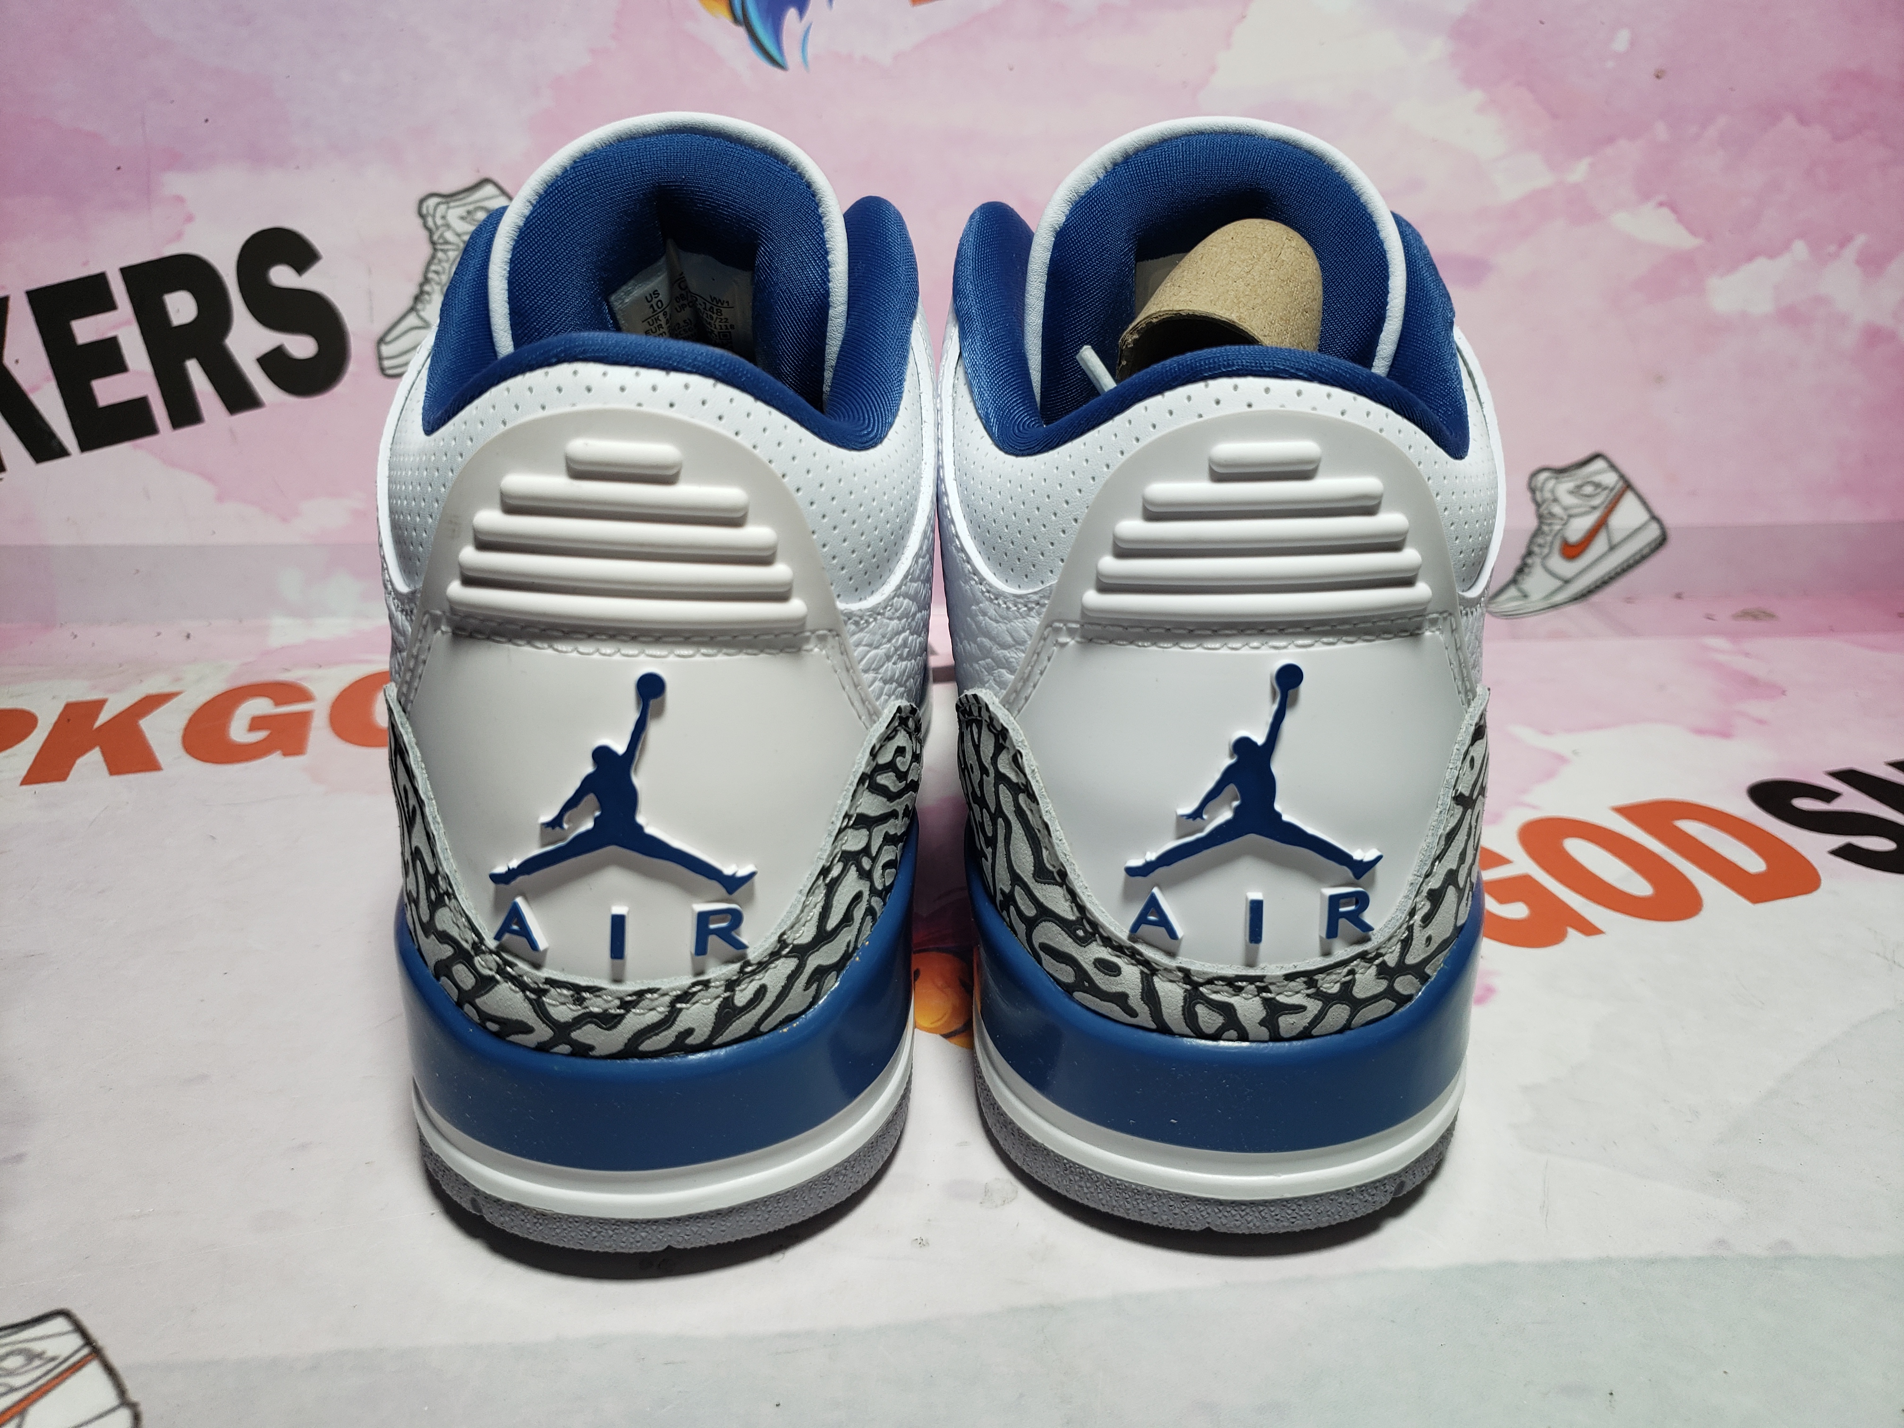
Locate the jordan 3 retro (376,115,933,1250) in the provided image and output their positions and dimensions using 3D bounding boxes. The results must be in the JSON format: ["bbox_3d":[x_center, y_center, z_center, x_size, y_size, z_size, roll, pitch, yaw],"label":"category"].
[{"bbox_3d":[-0.060,-0.049,0.327,0.113,0.160,0.300,-1,23,-5],"label":"jordan 3 retro"}]

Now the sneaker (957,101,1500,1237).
[{"bbox_3d":[0.057,-0.050,0.330,0.113,0.160,0.300,2,23,5],"label":"sneaker"}]

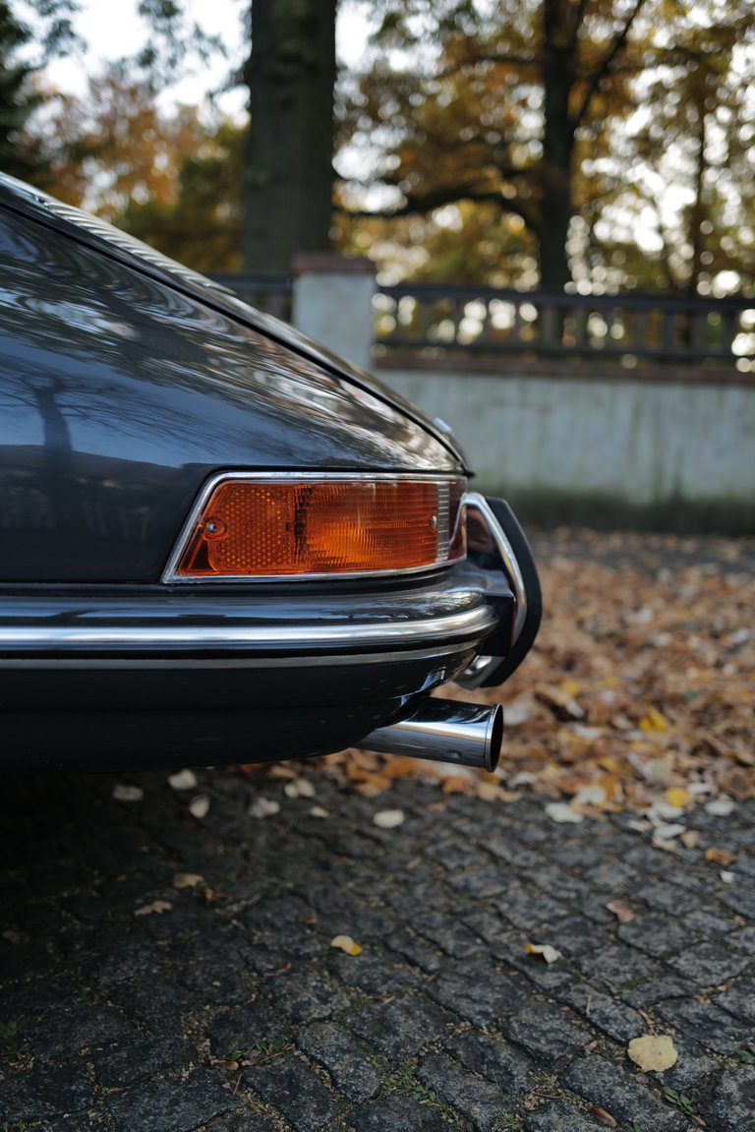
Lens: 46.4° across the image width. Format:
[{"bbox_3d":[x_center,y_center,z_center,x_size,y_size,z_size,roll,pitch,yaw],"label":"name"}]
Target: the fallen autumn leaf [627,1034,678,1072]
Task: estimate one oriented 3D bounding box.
[{"bbox_3d":[0.321,0.568,1.027,0.054,0.010,0.072,5,8,16],"label":"fallen autumn leaf"}]

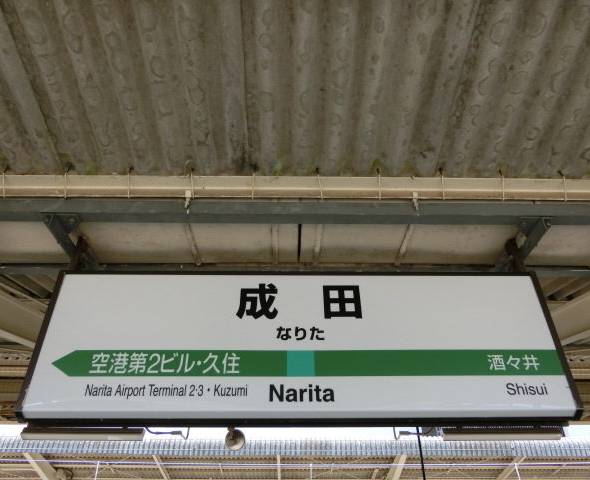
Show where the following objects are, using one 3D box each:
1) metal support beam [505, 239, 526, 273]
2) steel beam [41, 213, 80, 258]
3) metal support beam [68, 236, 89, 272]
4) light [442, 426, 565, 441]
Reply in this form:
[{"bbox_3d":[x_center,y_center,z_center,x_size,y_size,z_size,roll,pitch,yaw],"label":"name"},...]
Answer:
[{"bbox_3d":[1.012,0.097,2.139,0.047,0.205,0.067,0,-35,-1],"label":"metal support beam"},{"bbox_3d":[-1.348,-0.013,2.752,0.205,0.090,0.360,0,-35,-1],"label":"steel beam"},{"bbox_3d":[-0.968,0.085,2.089,0.047,0.205,0.067,0,-35,-1],"label":"metal support beam"},{"bbox_3d":[0.749,0.710,1.687,0.428,0.043,0.055,0,-35,-1],"label":"light"}]

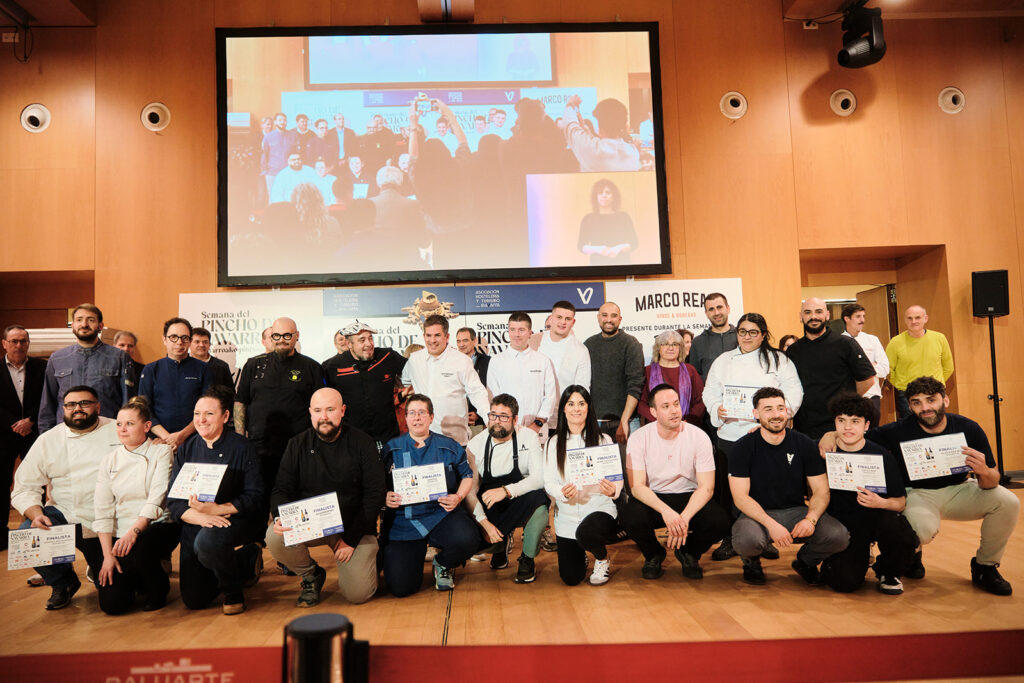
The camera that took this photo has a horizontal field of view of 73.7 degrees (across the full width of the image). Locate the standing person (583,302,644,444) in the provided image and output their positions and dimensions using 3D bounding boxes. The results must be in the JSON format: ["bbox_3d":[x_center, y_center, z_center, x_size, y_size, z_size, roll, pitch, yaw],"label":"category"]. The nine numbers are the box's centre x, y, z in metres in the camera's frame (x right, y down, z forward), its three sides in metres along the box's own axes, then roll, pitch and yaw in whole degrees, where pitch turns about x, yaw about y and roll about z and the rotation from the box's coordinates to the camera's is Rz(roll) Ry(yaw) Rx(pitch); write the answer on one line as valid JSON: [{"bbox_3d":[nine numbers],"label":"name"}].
[{"bbox_3d":[0.724,0.604,4.794,0.500,1.752,0.340,-3,-4,12],"label":"standing person"}]

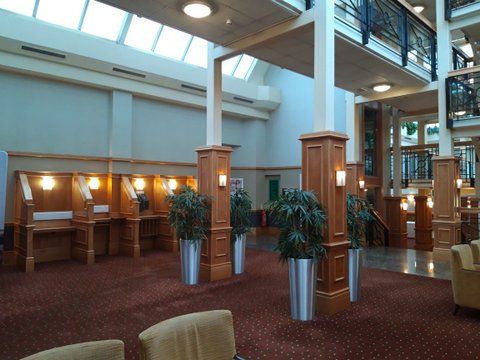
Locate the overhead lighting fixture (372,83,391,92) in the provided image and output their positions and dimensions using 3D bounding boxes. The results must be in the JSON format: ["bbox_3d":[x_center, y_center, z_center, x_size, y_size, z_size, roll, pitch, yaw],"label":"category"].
[{"bbox_3d":[3.378,-2.172,8.576,0.408,0.100,0.408,1,-2,-43],"label":"overhead lighting fixture"}]

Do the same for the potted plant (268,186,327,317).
[{"bbox_3d":[0.693,0.890,4.363,0.700,1.586,0.680,0,-1,9],"label":"potted plant"}]

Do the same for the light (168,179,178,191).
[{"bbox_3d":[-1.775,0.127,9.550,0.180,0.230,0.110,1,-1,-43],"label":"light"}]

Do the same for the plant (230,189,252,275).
[{"bbox_3d":[-0.013,0.935,6.617,0.600,1.566,0.600,0,-1,0],"label":"plant"}]

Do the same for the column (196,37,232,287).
[{"bbox_3d":[-0.460,-0.363,6.506,0.448,4.192,0.448,1,-2,-43],"label":"column"}]

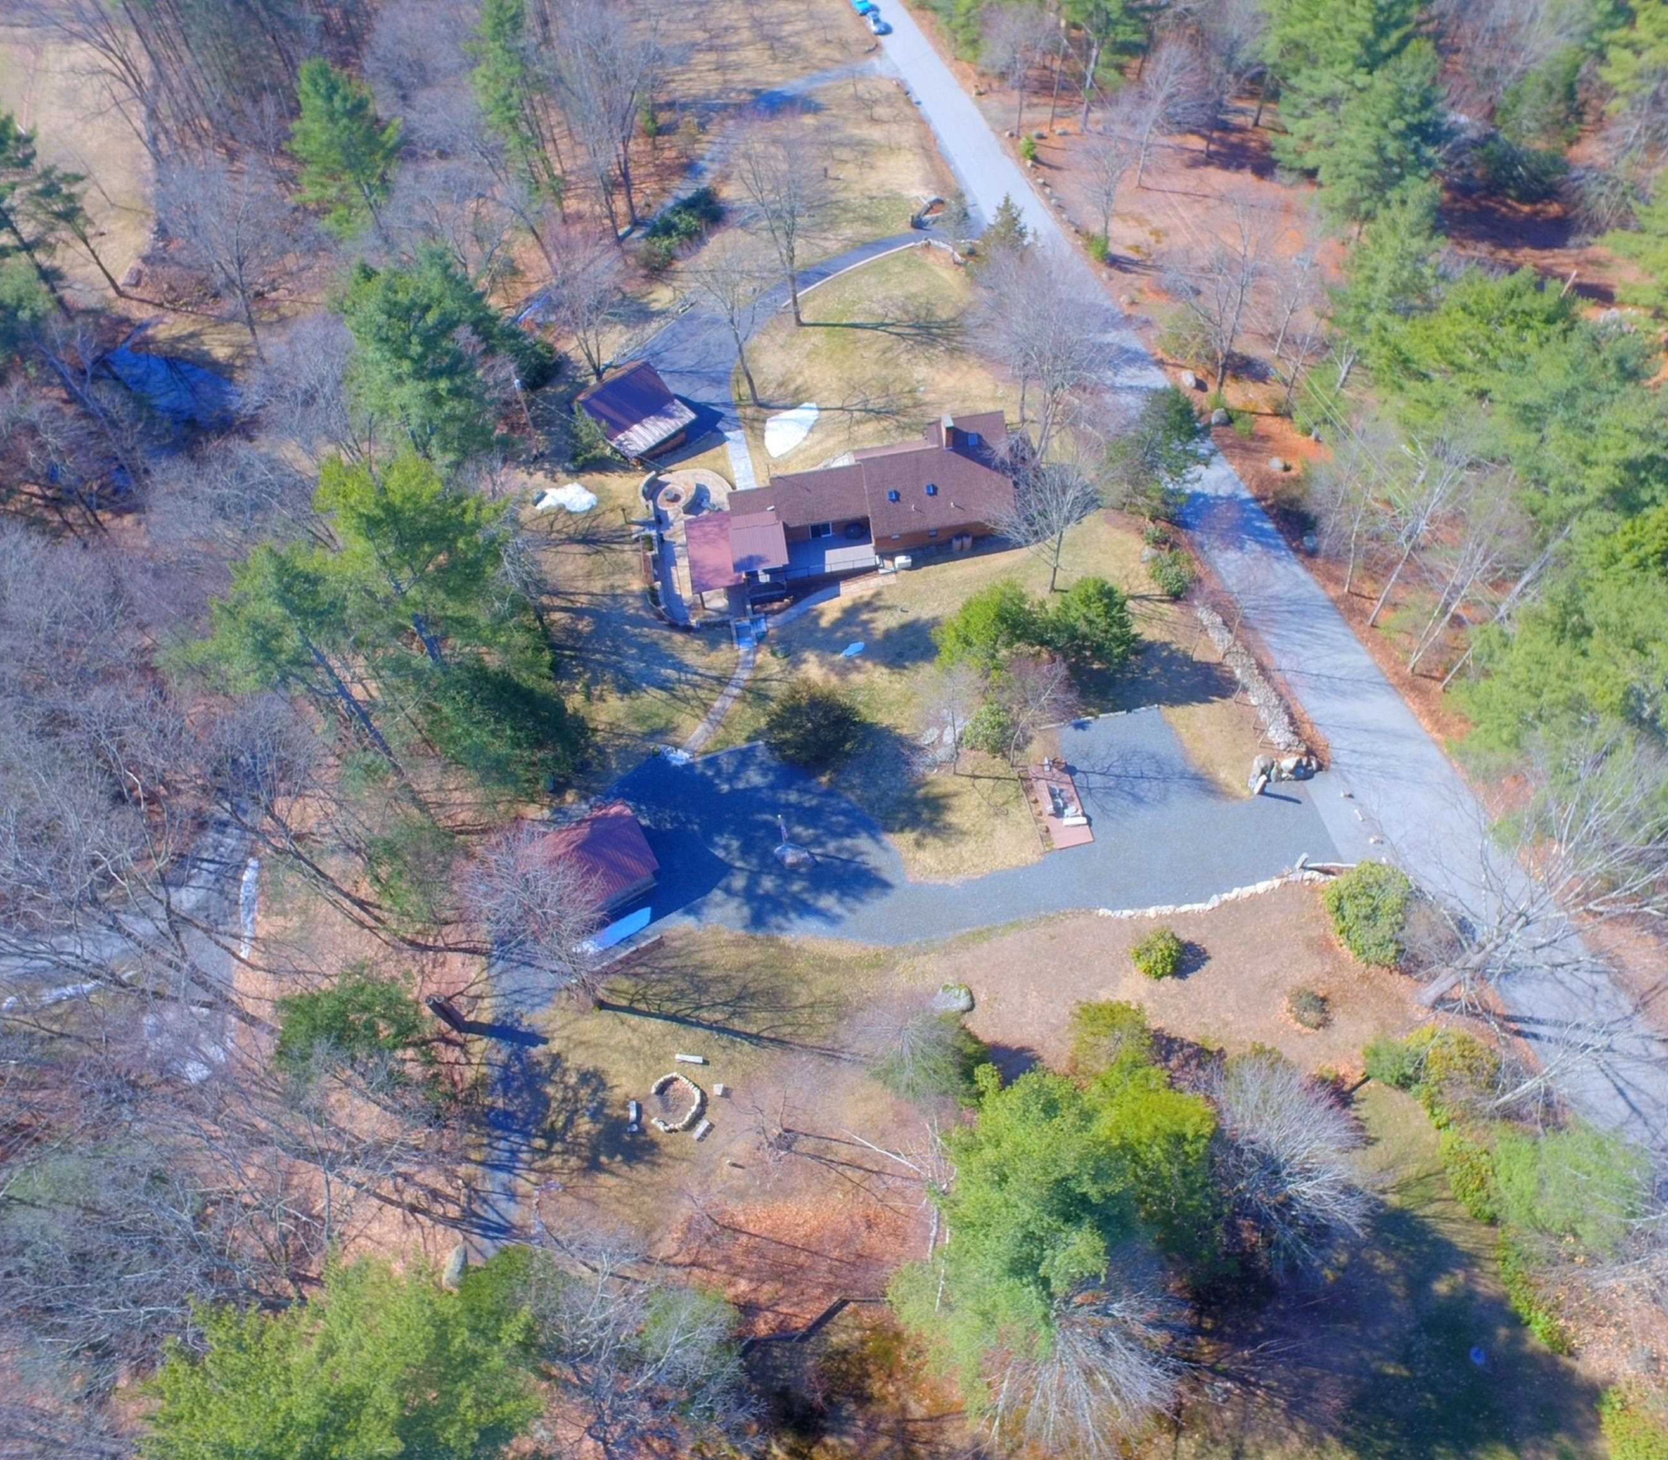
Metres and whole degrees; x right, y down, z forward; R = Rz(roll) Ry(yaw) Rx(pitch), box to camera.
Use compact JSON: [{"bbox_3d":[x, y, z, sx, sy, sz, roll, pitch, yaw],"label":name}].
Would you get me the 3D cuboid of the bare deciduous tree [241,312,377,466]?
[{"bbox_3d":[-42.200,-27.200,92.600,10.000,13.700,10.000,-5,53,0],"label":"bare deciduous tree"}]

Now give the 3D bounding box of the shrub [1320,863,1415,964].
[{"bbox_3d":[30.989,10.910,65.847,5.000,4.200,5.000,-8,56,0],"label":"shrub"}]

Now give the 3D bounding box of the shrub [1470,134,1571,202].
[{"bbox_3d":[63.822,-52.282,104.853,8.000,4.800,8.000,-8,56,0],"label":"shrub"}]

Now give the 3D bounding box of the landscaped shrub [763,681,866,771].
[{"bbox_3d":[-1.350,-0.350,71.500,6.400,4.400,6.400,-5,53,0],"label":"landscaped shrub"}]

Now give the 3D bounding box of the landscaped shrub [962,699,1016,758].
[{"bbox_3d":[9.897,0.013,71.365,3.400,3.600,3.400,-6,55,0],"label":"landscaped shrub"}]

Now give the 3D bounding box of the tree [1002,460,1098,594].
[{"bbox_3d":[14.890,-13.108,75.396,6.800,11.300,6.800,-6,55,0],"label":"tree"}]

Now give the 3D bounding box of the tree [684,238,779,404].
[{"bbox_3d":[-7.896,-32.395,91.415,7.600,15.500,7.600,-8,56,0],"label":"tree"}]

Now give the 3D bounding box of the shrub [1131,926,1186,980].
[{"bbox_3d":[19.179,13.140,66.481,3.000,2.400,3.000,-8,56,0],"label":"shrub"}]

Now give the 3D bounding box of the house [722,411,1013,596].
[{"bbox_3d":[3.008,-18.525,86.909,22.400,6.000,13.000,-8,56,0],"label":"house"}]

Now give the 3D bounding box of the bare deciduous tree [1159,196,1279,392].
[{"bbox_3d":[31.000,-34.500,91.400,8.700,16.300,8.700,-5,53,0],"label":"bare deciduous tree"}]

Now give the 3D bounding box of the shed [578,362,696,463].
[{"bbox_3d":[-16.808,-26.612,94.786,6.900,4.800,8.730,-39,62,-19],"label":"shed"}]

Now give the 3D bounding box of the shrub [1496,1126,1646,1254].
[{"bbox_3d":[37.249,23.214,57.067,6.700,4.200,6.700,-8,56,0],"label":"shrub"}]

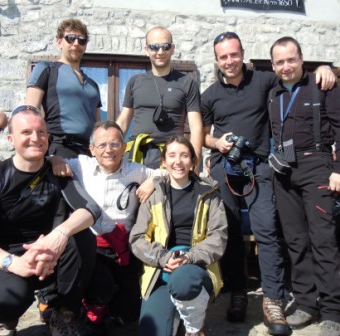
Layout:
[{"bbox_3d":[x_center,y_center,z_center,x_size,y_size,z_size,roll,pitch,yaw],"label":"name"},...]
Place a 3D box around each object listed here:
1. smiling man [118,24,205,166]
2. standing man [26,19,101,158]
[{"bbox_3d":[-0.067,-0.056,2.483,0.560,1.760,0.330,0,-5,-2],"label":"smiling man"},{"bbox_3d":[-0.657,-0.077,2.442,0.520,1.780,0.340,3,-6,-32],"label":"standing man"}]

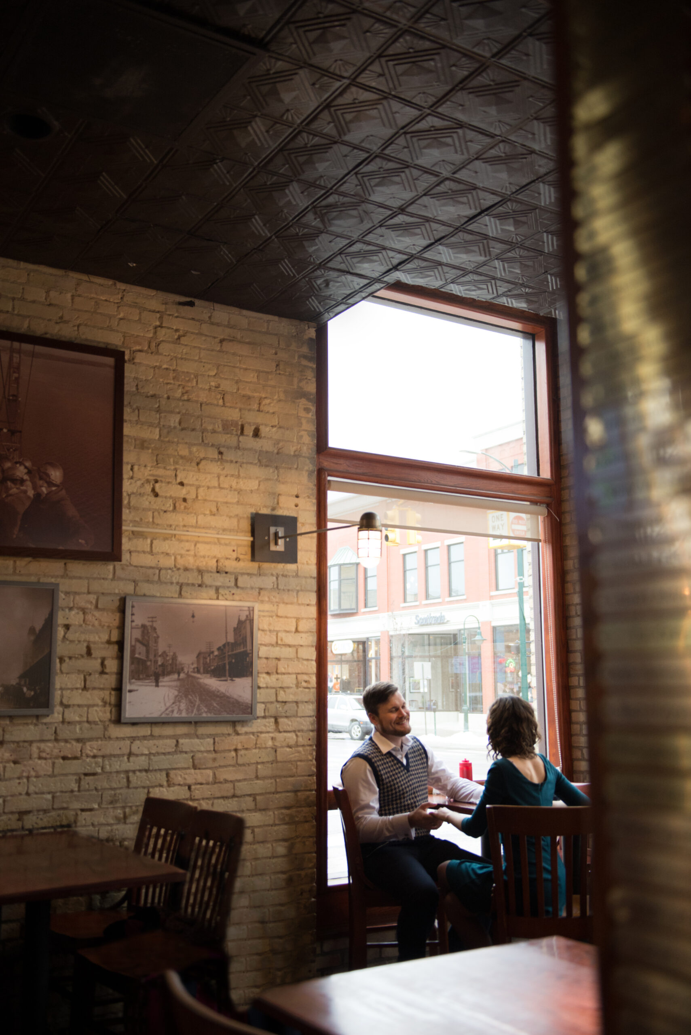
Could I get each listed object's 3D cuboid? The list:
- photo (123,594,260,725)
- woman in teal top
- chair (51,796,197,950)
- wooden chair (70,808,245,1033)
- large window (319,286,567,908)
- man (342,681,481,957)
[{"bbox_3d":[-0.688,0.642,4.523,0.645,0.540,0.035,5,-11,-31],"label":"photo"},{"bbox_3d":[0.666,1.355,4.065,0.550,1.270,0.680,7,-12,-39],"label":"woman in teal top"},{"bbox_3d":[-0.848,1.493,3.648,0.480,0.870,0.430,7,-12,-38],"label":"chair"},{"bbox_3d":[-0.613,1.431,3.269,0.480,0.870,0.430,7,-12,-38],"label":"wooden chair"},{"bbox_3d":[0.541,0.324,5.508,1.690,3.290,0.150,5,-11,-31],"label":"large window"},{"bbox_3d":[0.311,1.375,4.335,0.650,1.320,0.620,-8,-12,41],"label":"man"}]

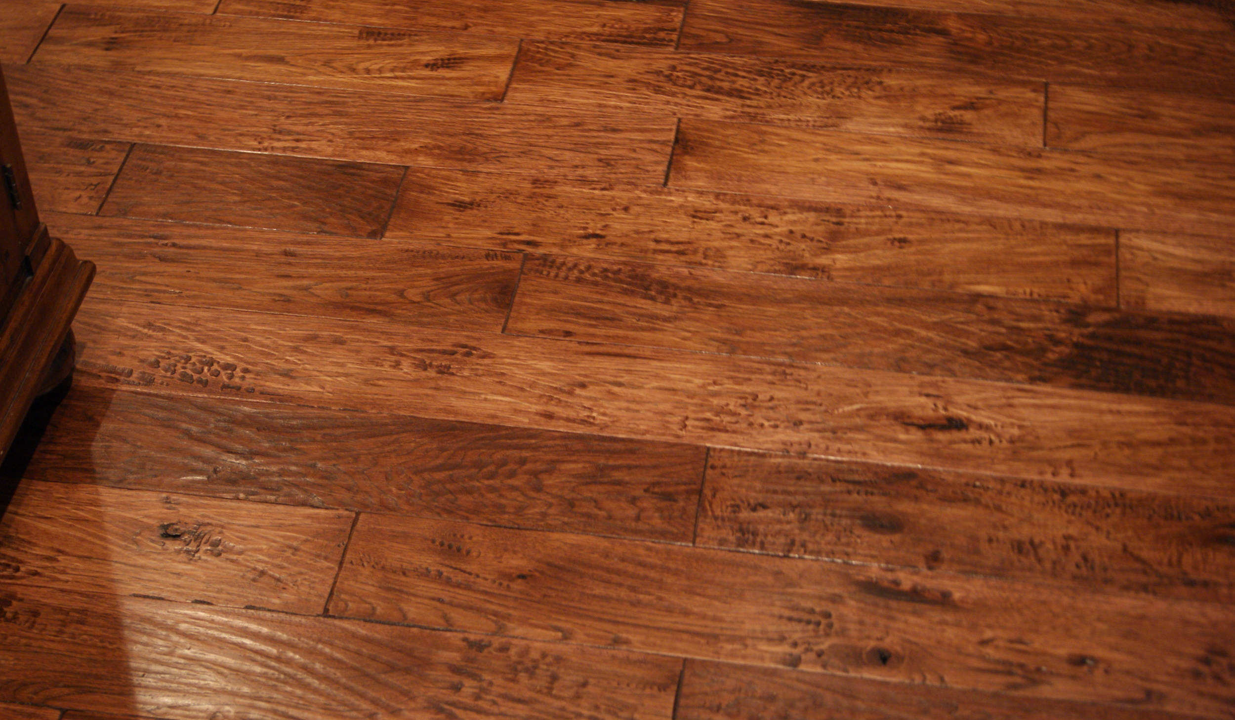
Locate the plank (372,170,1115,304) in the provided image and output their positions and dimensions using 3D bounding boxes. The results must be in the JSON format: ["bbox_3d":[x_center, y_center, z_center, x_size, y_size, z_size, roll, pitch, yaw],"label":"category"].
[{"bbox_3d":[0.140,-0.129,2.197,0.771,0.016,0.127,5,44,7],"label":"plank"}]

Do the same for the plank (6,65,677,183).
[{"bbox_3d":[-0.365,-0.267,2.348,0.862,0.016,0.127,5,44,7],"label":"plank"}]

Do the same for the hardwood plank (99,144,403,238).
[{"bbox_3d":[-0.396,-0.180,2.259,0.314,0.016,0.127,5,44,7],"label":"hardwood plank"}]

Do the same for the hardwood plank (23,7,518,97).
[{"bbox_3d":[-0.403,-0.359,2.445,0.568,0.016,0.127,5,44,7],"label":"hardwood plank"}]

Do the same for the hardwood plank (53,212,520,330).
[{"bbox_3d":[-0.386,-0.090,2.165,0.566,0.016,0.127,5,44,7],"label":"hardwood plank"}]

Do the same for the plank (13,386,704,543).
[{"bbox_3d":[-0.268,0.099,1.967,0.702,0.016,0.127,5,44,7],"label":"plank"}]

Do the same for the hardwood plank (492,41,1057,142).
[{"bbox_3d":[0.182,-0.303,2.377,0.615,0.016,0.127,5,44,7],"label":"hardwood plank"}]

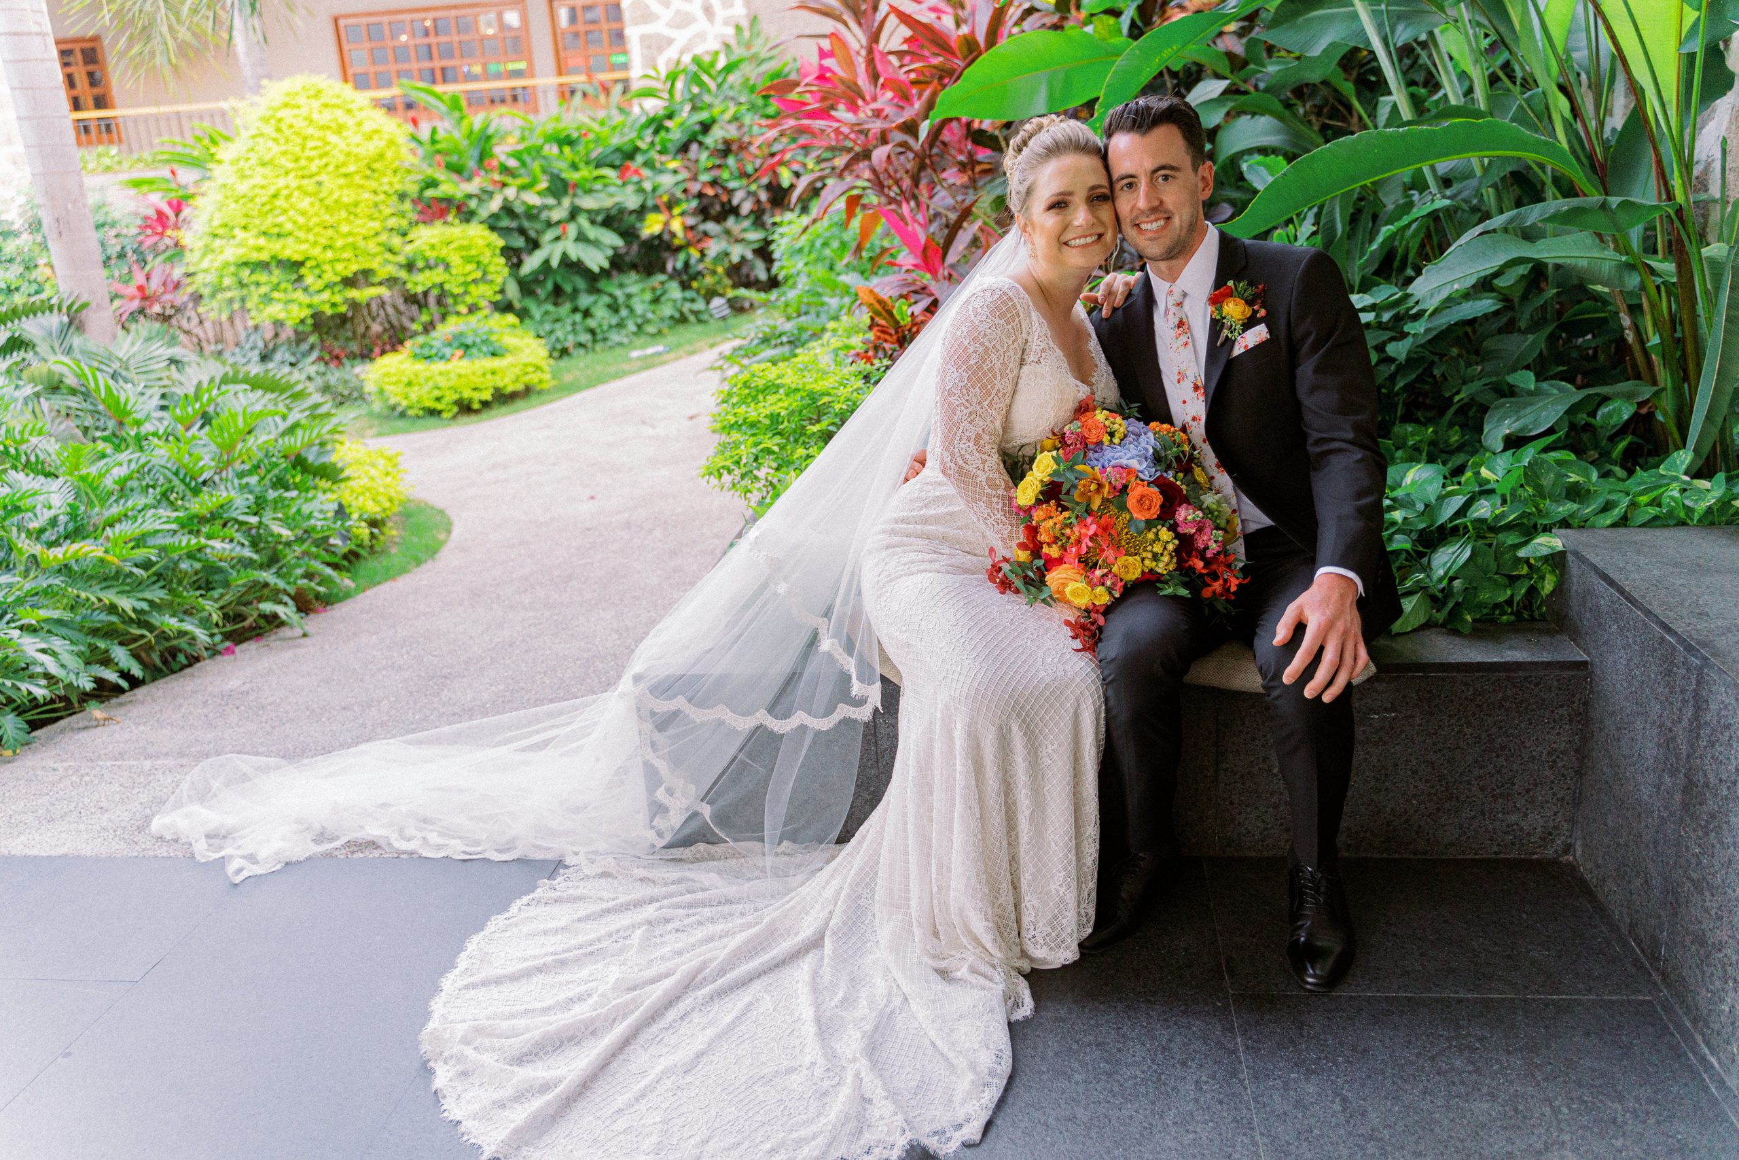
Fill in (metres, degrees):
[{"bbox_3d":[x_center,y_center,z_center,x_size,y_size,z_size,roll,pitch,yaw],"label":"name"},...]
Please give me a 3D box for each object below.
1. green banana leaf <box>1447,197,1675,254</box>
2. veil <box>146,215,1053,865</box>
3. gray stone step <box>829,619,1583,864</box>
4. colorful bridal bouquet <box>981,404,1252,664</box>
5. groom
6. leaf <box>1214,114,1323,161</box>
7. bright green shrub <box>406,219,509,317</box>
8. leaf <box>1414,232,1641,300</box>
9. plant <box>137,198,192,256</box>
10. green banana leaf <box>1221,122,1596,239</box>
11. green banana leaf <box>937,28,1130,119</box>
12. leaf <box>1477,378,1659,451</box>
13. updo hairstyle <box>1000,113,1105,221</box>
[{"bbox_3d":[1.402,-0.719,2.750,0.460,0.120,0.220,-1,18,8],"label":"green banana leaf"},{"bbox_3d":[-0.599,-0.051,2.564,1.800,1.080,0.620,-1,17,8],"label":"veil"},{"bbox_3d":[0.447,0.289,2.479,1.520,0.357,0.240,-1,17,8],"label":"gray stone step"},{"bbox_3d":[0.377,-0.082,2.070,0.360,0.360,0.280,-1,17,8],"label":"colorful bridal bouquet"},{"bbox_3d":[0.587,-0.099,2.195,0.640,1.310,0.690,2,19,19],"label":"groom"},{"bbox_3d":[0.870,-0.964,2.950,0.250,0.100,0.180,-1,18,8],"label":"leaf"},{"bbox_3d":[-2.862,-2.108,9.356,0.700,0.720,0.680,-1,17,8],"label":"bright green shrub"},{"bbox_3d":[1.318,-0.629,2.720,0.460,0.130,0.240,-1,18,8],"label":"leaf"},{"bbox_3d":[-4.848,-2.432,9.300,0.350,0.390,0.340,-1,18,8],"label":"plant"},{"bbox_3d":[1.009,-0.744,2.534,0.700,0.210,0.220,3,19,23],"label":"green banana leaf"},{"bbox_3d":[0.366,-1.039,2.794,0.460,0.200,0.220,-1,17,8],"label":"green banana leaf"},{"bbox_3d":[1.389,-0.328,2.688,0.360,0.150,0.170,2,18,18],"label":"leaf"},{"bbox_3d":[0.289,-0.648,2.120,0.165,0.170,0.190,-7,18,-9],"label":"updo hairstyle"}]

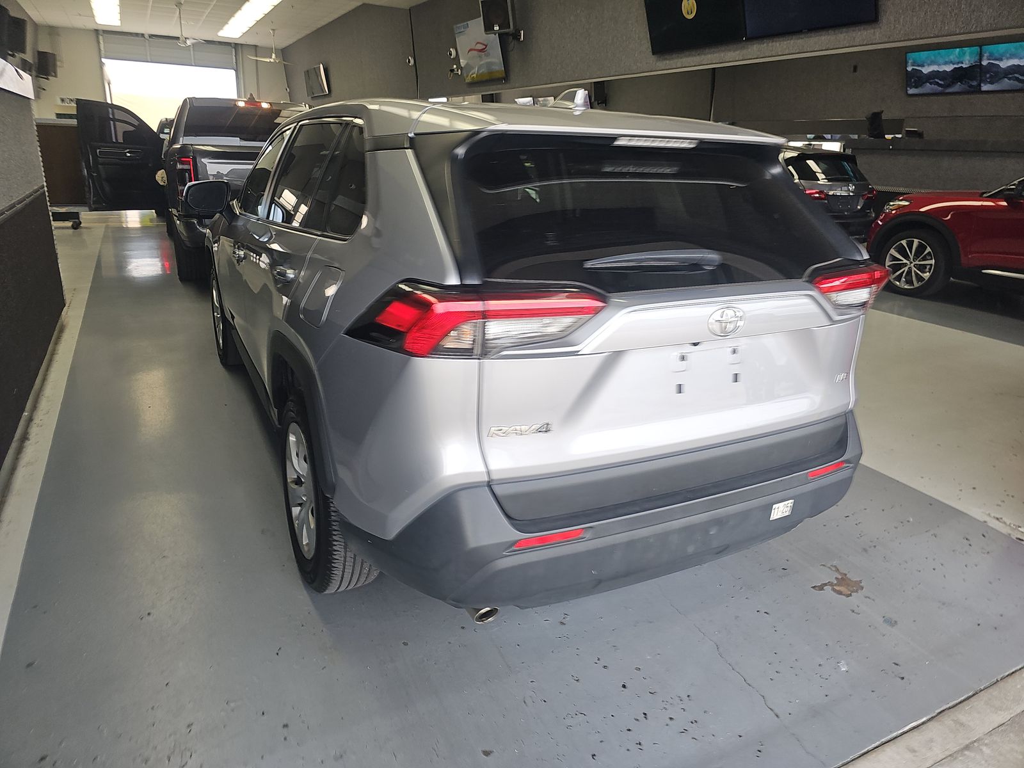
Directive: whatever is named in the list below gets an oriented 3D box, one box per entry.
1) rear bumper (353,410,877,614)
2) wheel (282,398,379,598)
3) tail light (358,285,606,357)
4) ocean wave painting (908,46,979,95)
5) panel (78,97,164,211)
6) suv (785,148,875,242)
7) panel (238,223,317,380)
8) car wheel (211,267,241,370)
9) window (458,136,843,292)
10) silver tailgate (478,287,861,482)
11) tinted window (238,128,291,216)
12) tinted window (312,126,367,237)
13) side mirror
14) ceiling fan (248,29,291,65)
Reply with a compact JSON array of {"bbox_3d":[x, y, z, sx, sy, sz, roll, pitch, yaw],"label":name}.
[{"bbox_3d":[0.415,0.288,2.120,1.780,0.400,0.530,-7,22,-27],"label":"rear bumper"},{"bbox_3d":[-0.624,0.345,2.377,0.230,0.715,0.715,-7,21,-27],"label":"wheel"},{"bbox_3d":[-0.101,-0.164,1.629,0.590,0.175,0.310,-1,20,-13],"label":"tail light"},{"bbox_3d":[7.130,-5.170,11.280,0.050,0.700,1.230,-31,30,-16],"label":"ocean wave painting"},{"bbox_3d":[-5.152,-3.027,9.048,0.190,1.360,1.080,13,22,28],"label":"panel"},{"bbox_3d":[3.900,-3.347,12.249,1.940,1.720,4.800,-7,22,-27],"label":"suv"},{"bbox_3d":[-0.912,-0.216,2.681,0.130,0.780,1.220,-7,22,-27],"label":"panel"},{"bbox_3d":[-1.871,-0.484,4.612,0.230,0.715,0.715,-7,21,-27],"label":"car wheel"},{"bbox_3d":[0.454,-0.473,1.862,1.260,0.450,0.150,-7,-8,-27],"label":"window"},{"bbox_3d":[0.500,-0.054,1.821,1.270,0.470,0.180,-7,21,-27],"label":"silver tailgate"},{"bbox_3d":[-1.124,-0.968,3.079,0.060,0.400,0.770,20,8,-33],"label":"tinted window"},{"bbox_3d":[-0.455,-0.573,1.902,0.060,0.340,0.440,20,8,-33],"label":"tinted window"},{"bbox_3d":[-1.605,-0.979,3.598,0.240,0.200,0.170,-7,22,-27],"label":"side mirror"},{"bbox_3d":[-4.727,-6.695,13.495,1.200,0.600,1.200,-7,22,-27],"label":"ceiling fan"}]

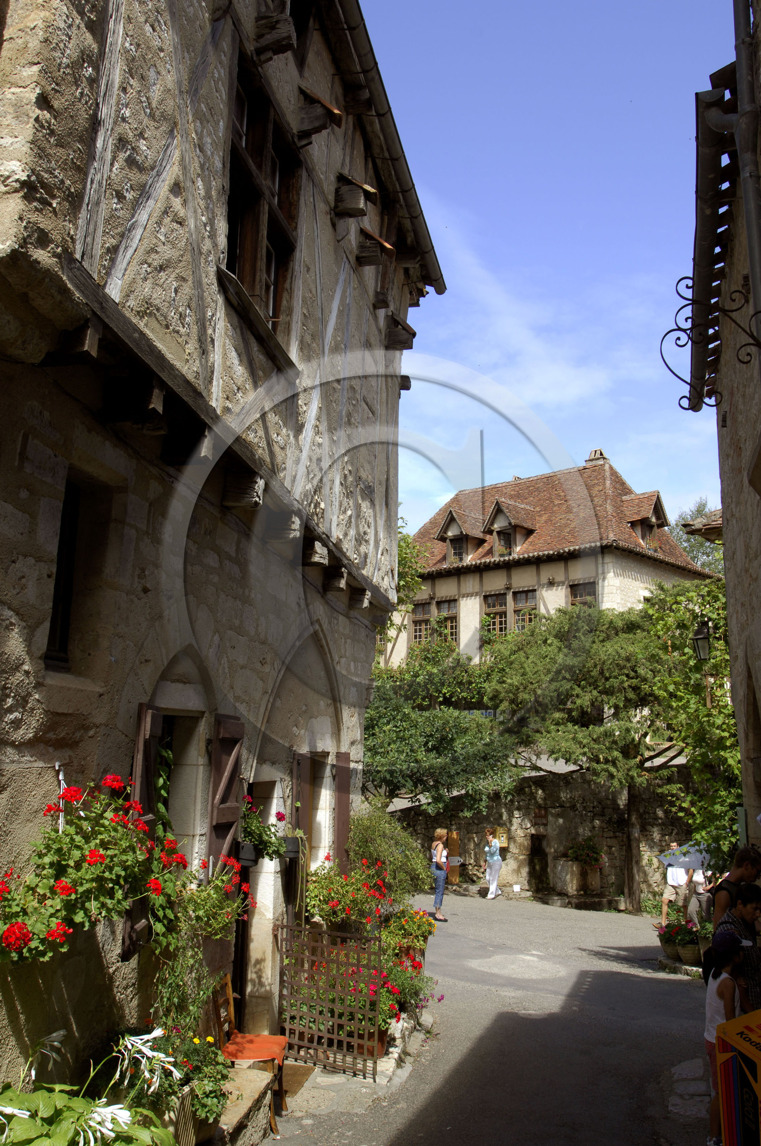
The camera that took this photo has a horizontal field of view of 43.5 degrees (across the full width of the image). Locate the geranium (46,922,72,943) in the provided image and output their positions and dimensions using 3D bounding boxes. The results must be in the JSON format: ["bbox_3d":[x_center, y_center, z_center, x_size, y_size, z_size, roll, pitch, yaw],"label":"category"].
[{"bbox_3d":[-1.312,1.470,3.900,0.085,0.080,0.095,-2,-14,13],"label":"geranium"}]

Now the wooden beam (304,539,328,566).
[{"bbox_3d":[-0.620,-0.174,8.498,0.280,0.220,0.280,-1,-12,11],"label":"wooden beam"}]

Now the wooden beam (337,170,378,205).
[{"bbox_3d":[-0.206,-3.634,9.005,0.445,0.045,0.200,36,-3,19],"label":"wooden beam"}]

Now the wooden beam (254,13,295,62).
[{"bbox_3d":[-0.737,-3.865,6.901,0.280,0.250,0.150,-2,-14,13],"label":"wooden beam"}]

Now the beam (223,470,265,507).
[{"bbox_3d":[-1.000,-0.599,6.894,0.310,0.250,0.180,-2,-15,13],"label":"beam"}]

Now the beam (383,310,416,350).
[{"bbox_3d":[0.264,-2.878,11.451,0.330,0.320,0.280,-1,-12,11],"label":"beam"}]

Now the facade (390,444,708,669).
[{"bbox_3d":[6.082,1.045,36.851,11.200,10.890,8.000,-10,-16,43],"label":"facade"}]

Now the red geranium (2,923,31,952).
[{"bbox_3d":[-1.427,1.429,3.750,0.115,0.110,0.115,-2,-15,13],"label":"red geranium"}]

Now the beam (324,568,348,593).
[{"bbox_3d":[-0.458,0.049,9.252,0.260,0.210,0.250,-1,-12,11],"label":"beam"}]

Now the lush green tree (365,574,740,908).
[{"bbox_3d":[3.626,3.664,20.600,7.300,7.000,5.300,-1,-12,9],"label":"lush green tree"}]

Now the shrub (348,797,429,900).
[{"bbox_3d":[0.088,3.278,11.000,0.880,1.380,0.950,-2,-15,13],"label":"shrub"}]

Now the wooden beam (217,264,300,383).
[{"bbox_3d":[-0.791,-1.604,6.462,0.160,0.190,1.450,-1,-12,11],"label":"wooden beam"}]

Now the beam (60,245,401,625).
[{"bbox_3d":[-0.641,-0.403,7.843,0.160,0.170,7.850,-1,-12,11],"label":"beam"}]

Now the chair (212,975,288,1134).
[{"bbox_3d":[-0.852,3.189,6.402,0.430,0.860,0.430,0,-15,4],"label":"chair"}]

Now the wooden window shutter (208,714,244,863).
[{"bbox_3d":[-1.043,1.616,6.492,0.060,1.270,0.526,-2,-12,15],"label":"wooden window shutter"}]

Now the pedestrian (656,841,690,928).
[{"bbox_3d":[6.029,6.445,19.700,0.540,1.720,0.520,13,-18,-39],"label":"pedestrian"}]

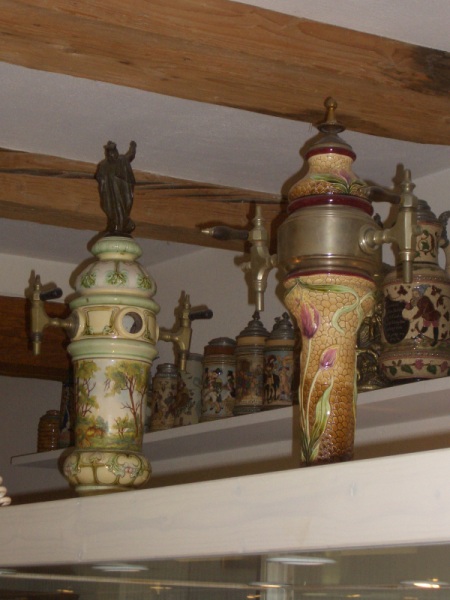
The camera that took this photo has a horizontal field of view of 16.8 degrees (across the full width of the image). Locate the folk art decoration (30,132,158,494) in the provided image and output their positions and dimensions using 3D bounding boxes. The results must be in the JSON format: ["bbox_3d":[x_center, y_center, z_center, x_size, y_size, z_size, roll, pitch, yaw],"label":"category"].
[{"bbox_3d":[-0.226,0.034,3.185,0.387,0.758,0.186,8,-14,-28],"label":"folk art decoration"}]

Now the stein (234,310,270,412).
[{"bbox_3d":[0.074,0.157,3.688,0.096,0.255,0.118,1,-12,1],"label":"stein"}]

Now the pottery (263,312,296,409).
[{"bbox_3d":[0.138,0.146,3.586,0.096,0.234,0.118,3,-13,-9],"label":"pottery"}]

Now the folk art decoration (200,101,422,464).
[{"bbox_3d":[0.168,-0.035,2.574,0.177,0.643,0.385,13,-17,-43],"label":"folk art decoration"}]

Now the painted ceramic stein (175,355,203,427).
[{"bbox_3d":[-0.093,0.236,3.907,0.084,0.194,0.097,1,-13,-1],"label":"painted ceramic stein"}]

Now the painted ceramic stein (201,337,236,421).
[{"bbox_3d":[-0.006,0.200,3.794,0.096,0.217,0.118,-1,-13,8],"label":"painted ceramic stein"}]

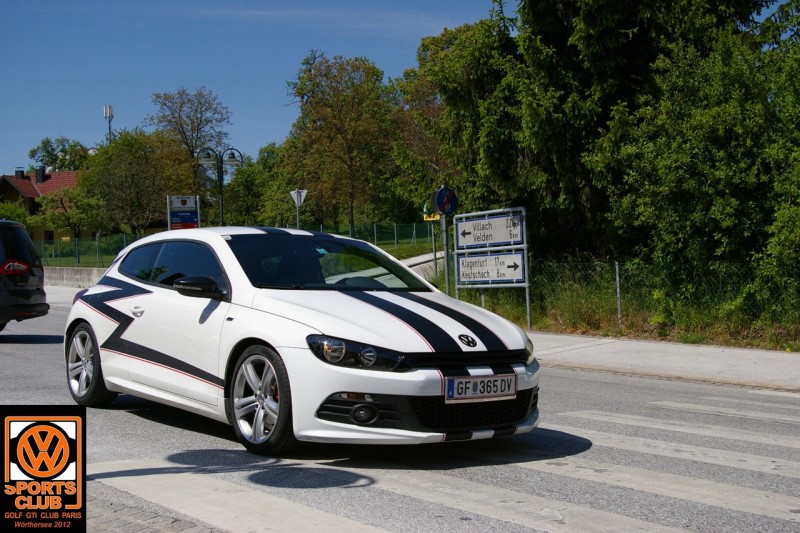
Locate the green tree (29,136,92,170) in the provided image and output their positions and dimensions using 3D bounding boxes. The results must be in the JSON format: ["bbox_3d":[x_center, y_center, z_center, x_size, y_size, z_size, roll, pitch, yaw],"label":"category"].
[{"bbox_3d":[-30.655,-7.562,92.000,6.200,8.200,6.000,-1,-1,0],"label":"green tree"}]

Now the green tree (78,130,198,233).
[{"bbox_3d":[-14.642,-4.630,57.000,6.300,6.200,6.200,-1,-1,0],"label":"green tree"}]

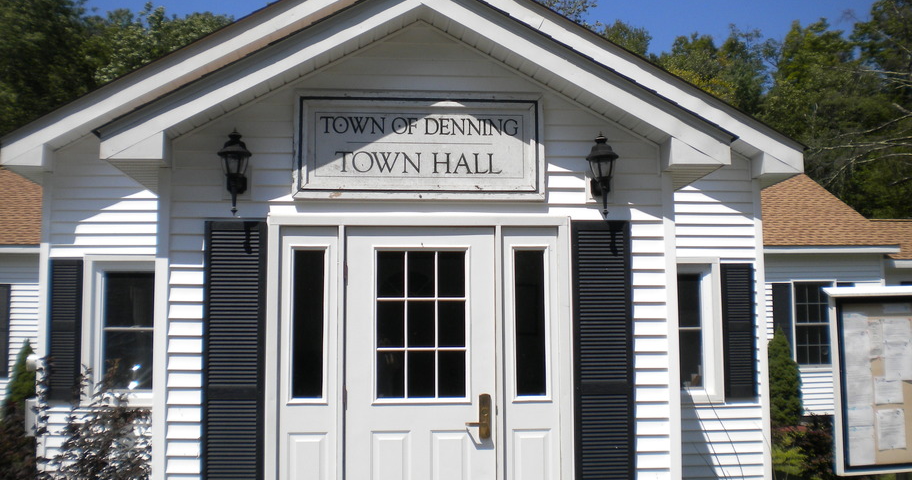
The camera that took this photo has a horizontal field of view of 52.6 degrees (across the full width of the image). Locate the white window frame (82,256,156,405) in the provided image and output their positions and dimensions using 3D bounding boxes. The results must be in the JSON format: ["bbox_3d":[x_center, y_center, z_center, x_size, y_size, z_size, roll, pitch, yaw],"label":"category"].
[{"bbox_3d":[-2.761,0.779,7.910,0.867,1.276,0.100,0,-4,-3],"label":"white window frame"}]

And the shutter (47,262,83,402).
[{"bbox_3d":[-3.328,0.769,7.838,0.276,1.209,0.040,0,-4,-3],"label":"shutter"}]

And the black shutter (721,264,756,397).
[{"bbox_3d":[2.523,0.807,8.177,0.286,1.208,0.040,0,-4,-3],"label":"black shutter"}]

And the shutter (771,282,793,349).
[{"bbox_3d":[6.116,1.599,17.209,0.373,1.591,0.045,0,-4,-3],"label":"shutter"}]

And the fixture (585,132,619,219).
[{"bbox_3d":[0.884,-0.390,5.557,0.195,0.524,0.210,0,-4,-3],"label":"fixture"}]

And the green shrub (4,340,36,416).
[{"bbox_3d":[-7.063,2.390,15.200,0.820,1.500,0.820,0,-4,-3],"label":"green shrub"}]

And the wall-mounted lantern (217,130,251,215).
[{"bbox_3d":[-1.300,-0.399,5.431,0.203,0.524,0.210,0,-4,-3],"label":"wall-mounted lantern"}]

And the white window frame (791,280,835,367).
[{"bbox_3d":[6.750,1.582,17.287,0.865,1.643,0.100,0,-4,-3],"label":"white window frame"}]

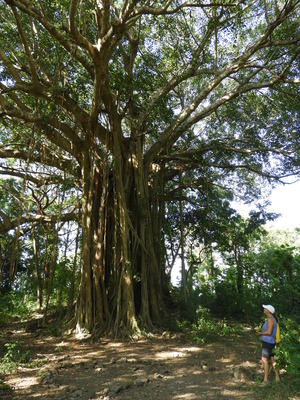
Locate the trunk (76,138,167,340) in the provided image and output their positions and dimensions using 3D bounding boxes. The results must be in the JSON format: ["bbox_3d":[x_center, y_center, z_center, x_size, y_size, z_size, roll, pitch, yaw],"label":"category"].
[{"bbox_3d":[-1.460,1.913,15.906,4.600,10.300,4.300,0,-22,0],"label":"trunk"}]

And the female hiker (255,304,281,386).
[{"bbox_3d":[2.810,3.366,6.575,0.550,1.640,0.470,-11,-24,25],"label":"female hiker"}]

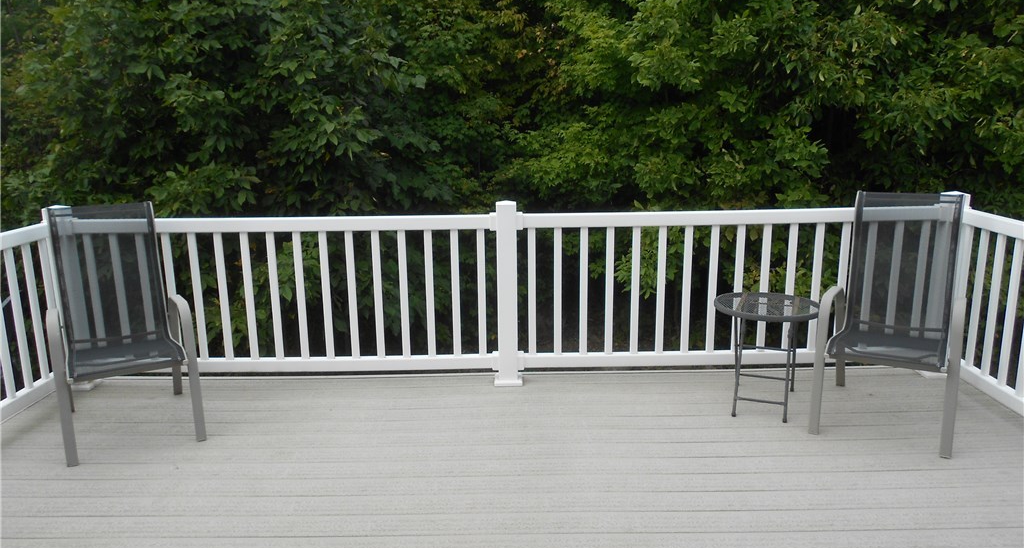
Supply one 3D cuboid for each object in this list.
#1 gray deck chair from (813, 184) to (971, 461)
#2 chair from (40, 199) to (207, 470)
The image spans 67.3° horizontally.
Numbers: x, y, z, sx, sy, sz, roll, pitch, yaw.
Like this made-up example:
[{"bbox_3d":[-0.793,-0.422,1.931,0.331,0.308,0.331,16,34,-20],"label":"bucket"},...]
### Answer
[{"bbox_3d":[1.739,0.180,3.494,0.560,1.005,0.720,6,14,29],"label":"gray deck chair"},{"bbox_3d":[-1.790,0.223,3.503,0.560,1.000,0.720,-8,14,-29],"label":"chair"}]

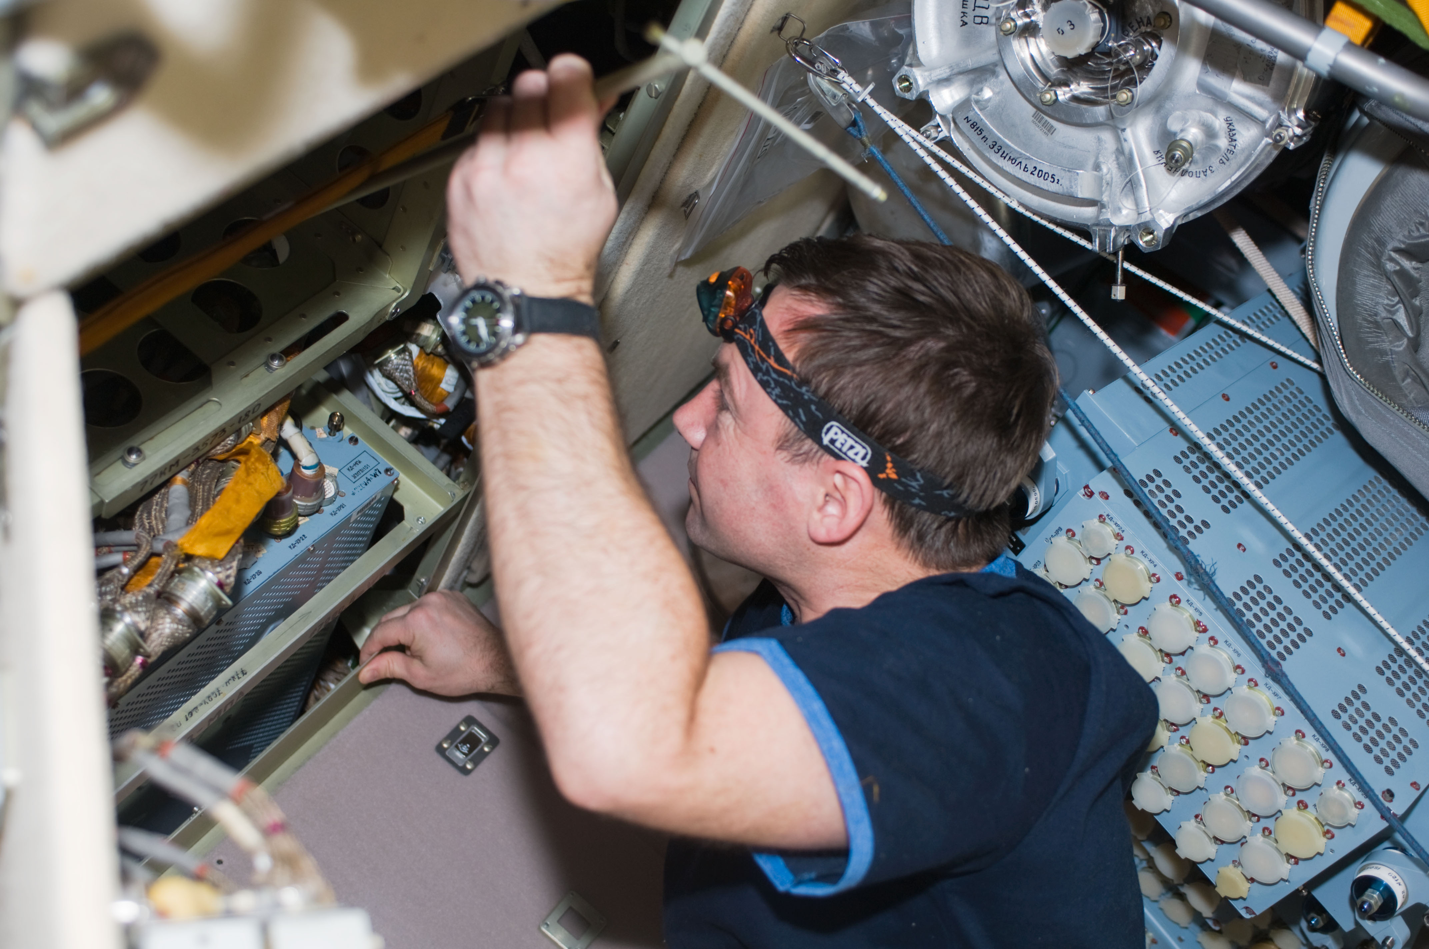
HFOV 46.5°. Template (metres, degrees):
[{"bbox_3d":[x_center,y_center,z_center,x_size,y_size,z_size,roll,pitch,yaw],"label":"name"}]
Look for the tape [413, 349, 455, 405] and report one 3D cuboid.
[{"bbox_3d":[-0.287,-0.100,1.700,0.038,0.055,0.045,32,6,-12],"label":"tape"}]

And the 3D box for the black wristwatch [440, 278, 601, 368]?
[{"bbox_3d":[-0.100,-0.077,0.890,0.070,0.046,0.068,7,1,41],"label":"black wristwatch"}]

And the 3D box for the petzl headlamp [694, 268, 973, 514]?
[{"bbox_3d":[0.090,-0.042,1.060,0.240,0.055,0.165,37,16,-4],"label":"petzl headlamp"}]

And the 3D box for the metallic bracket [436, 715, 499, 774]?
[{"bbox_3d":[-0.227,0.249,1.530,0.038,0.043,0.009,45,0,20],"label":"metallic bracket"}]

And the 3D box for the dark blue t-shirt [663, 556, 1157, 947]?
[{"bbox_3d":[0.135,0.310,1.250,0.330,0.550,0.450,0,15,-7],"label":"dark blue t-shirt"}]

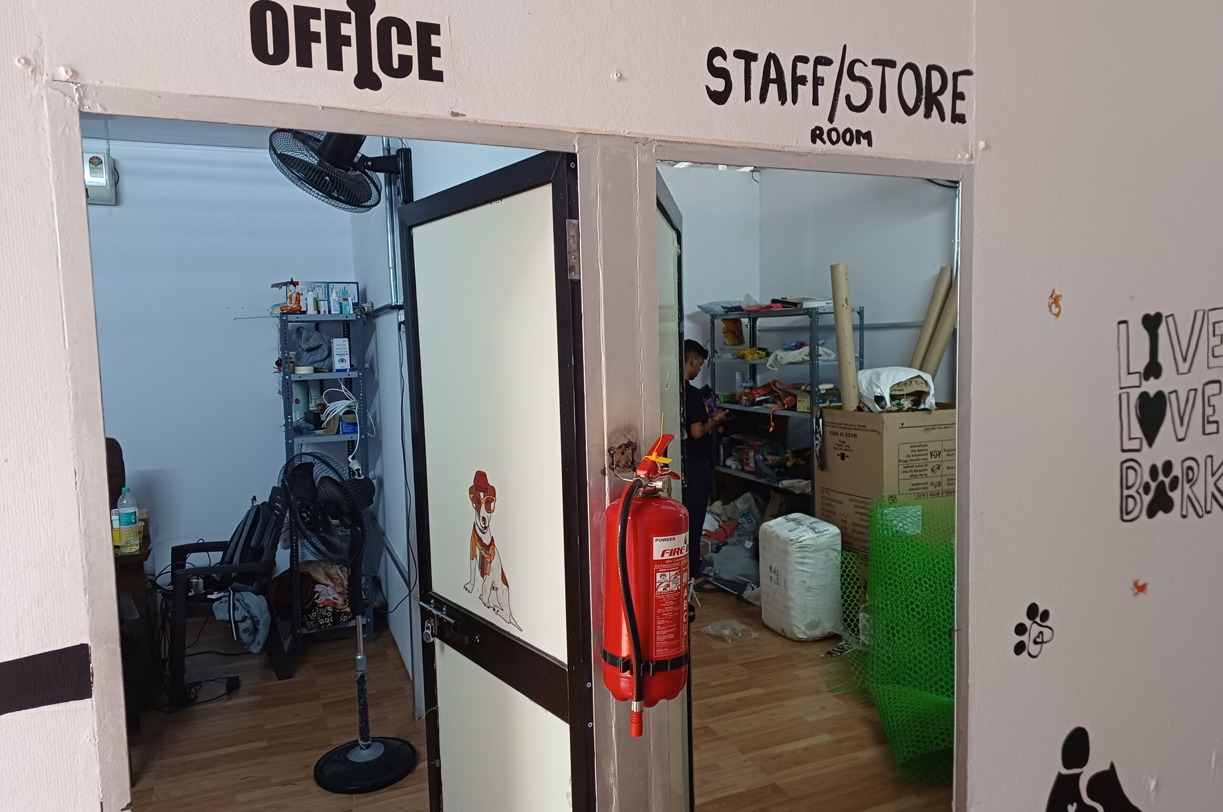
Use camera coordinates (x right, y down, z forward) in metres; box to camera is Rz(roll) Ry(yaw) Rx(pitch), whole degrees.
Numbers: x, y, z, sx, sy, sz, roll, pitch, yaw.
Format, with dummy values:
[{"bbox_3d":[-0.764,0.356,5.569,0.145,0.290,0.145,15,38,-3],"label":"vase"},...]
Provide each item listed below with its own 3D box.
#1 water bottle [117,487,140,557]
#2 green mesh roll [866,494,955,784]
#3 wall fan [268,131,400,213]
[{"bbox_3d":[-2.012,0.475,3.380,0.076,0.270,0.076,-3,5,-23],"label":"water bottle"},{"bbox_3d":[1.332,0.896,3.186,0.600,0.920,0.620,1,5,23],"label":"green mesh roll"},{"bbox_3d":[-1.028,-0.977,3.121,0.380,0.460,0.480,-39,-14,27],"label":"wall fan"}]

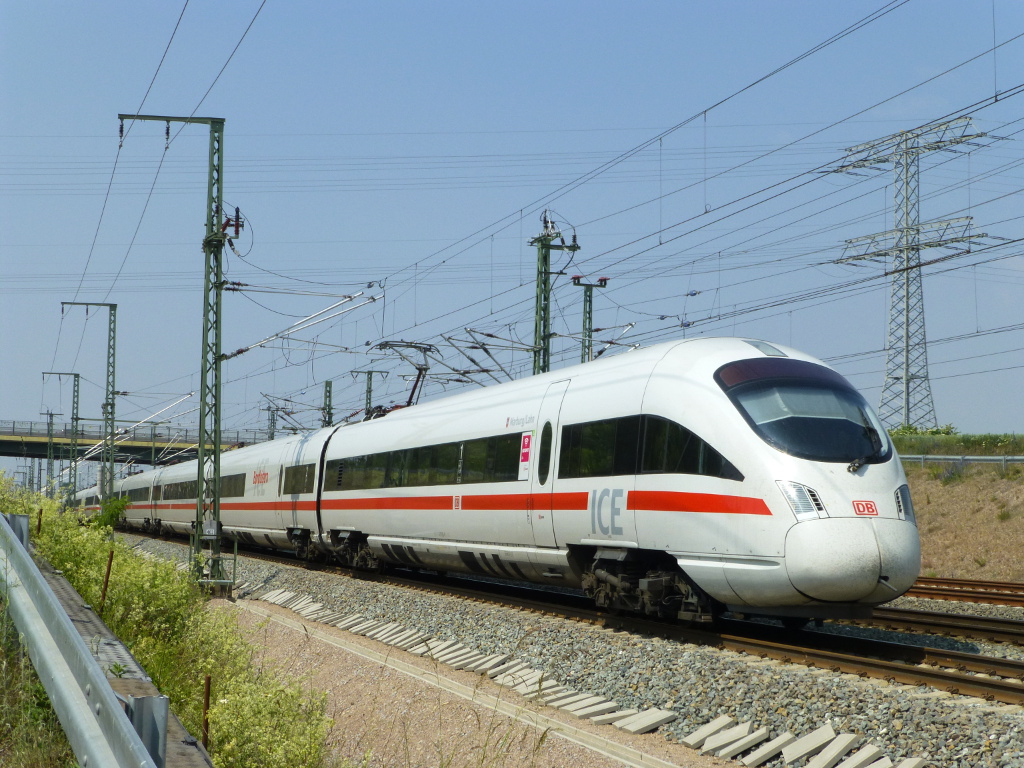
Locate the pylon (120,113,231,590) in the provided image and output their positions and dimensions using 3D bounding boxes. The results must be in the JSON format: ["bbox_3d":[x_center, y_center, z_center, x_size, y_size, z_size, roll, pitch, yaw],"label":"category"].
[{"bbox_3d":[-8.697,-0.901,43.616,2.780,12.150,0.500,2,-4,-16],"label":"pylon"}]

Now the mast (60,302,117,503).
[{"bbox_3d":[-20.759,2.066,84.197,2.780,12.150,0.500,2,-4,-16],"label":"mast"}]

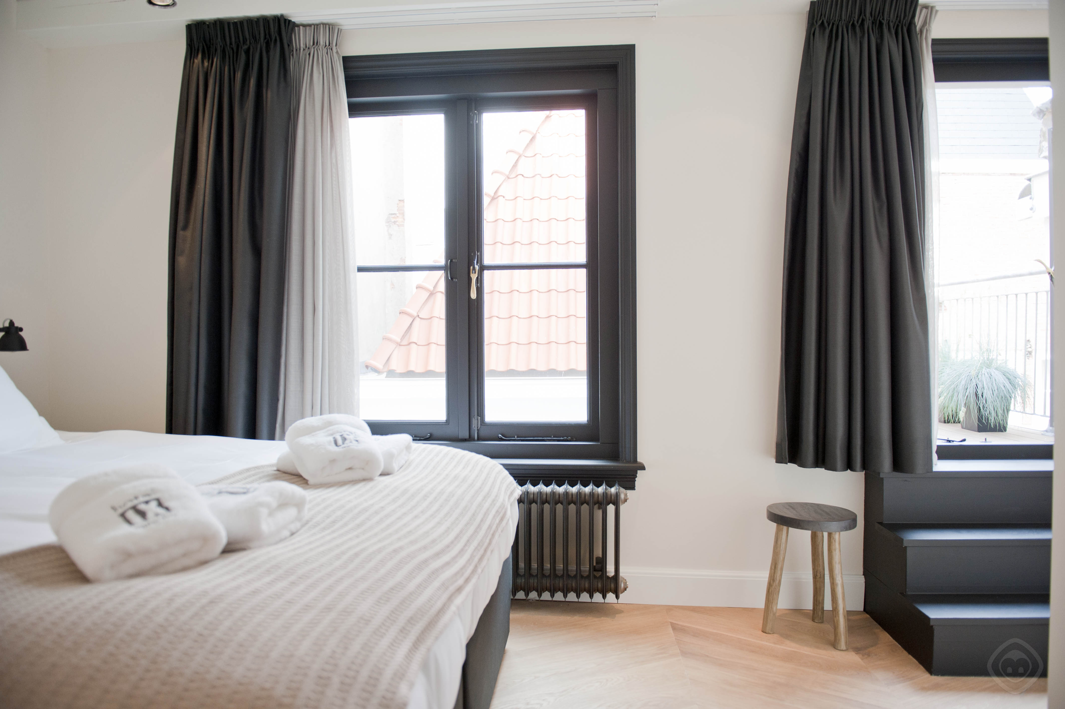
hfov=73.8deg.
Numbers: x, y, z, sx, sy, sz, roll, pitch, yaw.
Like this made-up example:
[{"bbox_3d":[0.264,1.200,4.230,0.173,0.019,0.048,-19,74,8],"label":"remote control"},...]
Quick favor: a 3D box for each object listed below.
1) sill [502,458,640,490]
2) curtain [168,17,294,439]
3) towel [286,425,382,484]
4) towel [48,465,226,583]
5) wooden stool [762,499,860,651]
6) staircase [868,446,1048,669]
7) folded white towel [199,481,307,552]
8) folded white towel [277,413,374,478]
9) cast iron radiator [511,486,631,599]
[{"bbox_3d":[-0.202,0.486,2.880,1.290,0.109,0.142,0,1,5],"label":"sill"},{"bbox_3d":[-1.194,-0.435,2.812,0.488,1.759,0.131,0,1,5],"label":"curtain"},{"bbox_3d":[-0.521,0.255,1.886,0.215,0.140,0.200,-1,1,-20],"label":"towel"},{"bbox_3d":[-0.645,0.264,1.174,0.215,0.140,0.200,-1,1,-42],"label":"towel"},{"bbox_3d":[1.000,0.791,2.526,0.316,0.444,0.294,0,1,5],"label":"wooden stool"},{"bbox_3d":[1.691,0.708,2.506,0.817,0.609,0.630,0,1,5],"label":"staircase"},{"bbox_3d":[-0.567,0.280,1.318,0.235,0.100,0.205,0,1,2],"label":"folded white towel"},{"bbox_3d":[-0.553,0.250,1.959,0.225,0.140,0.200,-1,1,-20],"label":"folded white towel"},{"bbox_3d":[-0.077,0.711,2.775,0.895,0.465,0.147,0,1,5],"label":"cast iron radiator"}]

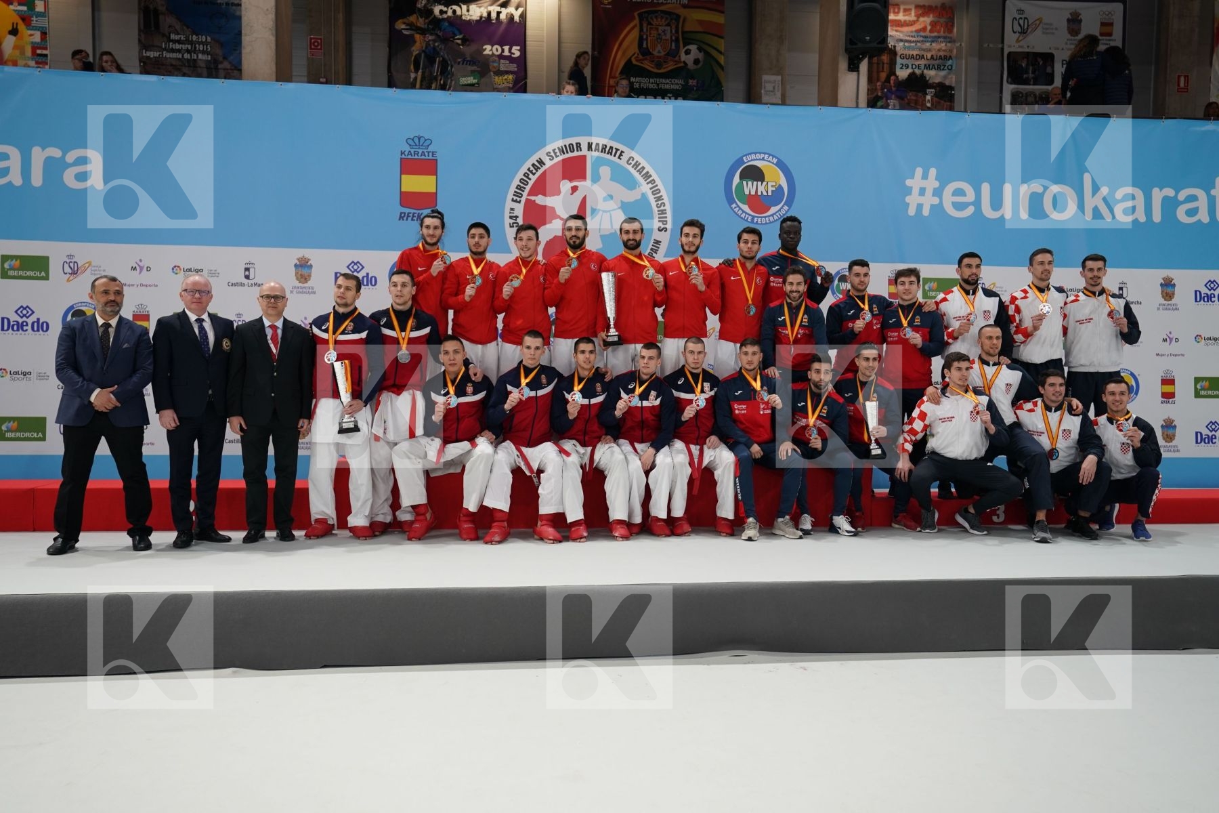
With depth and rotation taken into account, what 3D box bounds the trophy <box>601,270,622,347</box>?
[{"bbox_3d":[0.018,-0.742,7.200,0.147,0.560,0.135,-3,2,0],"label":"trophy"}]

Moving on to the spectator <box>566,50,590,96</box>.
[{"bbox_3d":[-0.346,-3.037,10.331,0.300,1.650,0.420,2,2,22],"label":"spectator"}]

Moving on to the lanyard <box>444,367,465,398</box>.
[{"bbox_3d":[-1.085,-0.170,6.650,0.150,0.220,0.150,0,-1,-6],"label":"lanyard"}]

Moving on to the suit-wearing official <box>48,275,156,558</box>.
[{"bbox_3d":[-3.204,0.031,6.014,0.610,1.720,0.400,0,2,-22],"label":"suit-wearing official"}]

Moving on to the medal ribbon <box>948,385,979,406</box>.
[{"bbox_3d":[2.571,-0.080,6.880,0.220,0.170,0.130,1,2,6],"label":"medal ribbon"}]

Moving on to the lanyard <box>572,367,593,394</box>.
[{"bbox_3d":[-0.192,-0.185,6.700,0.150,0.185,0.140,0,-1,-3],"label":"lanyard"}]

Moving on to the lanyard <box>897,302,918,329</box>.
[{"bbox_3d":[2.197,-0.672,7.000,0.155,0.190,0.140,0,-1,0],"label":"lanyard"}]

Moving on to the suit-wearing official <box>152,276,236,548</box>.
[{"bbox_3d":[-2.769,0.029,6.330,0.520,1.760,0.350,0,3,-24],"label":"suit-wearing official"}]

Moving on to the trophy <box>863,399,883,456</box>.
[{"bbox_3d":[1.986,0.171,7.100,0.125,0.445,0.120,-6,3,3],"label":"trophy"}]

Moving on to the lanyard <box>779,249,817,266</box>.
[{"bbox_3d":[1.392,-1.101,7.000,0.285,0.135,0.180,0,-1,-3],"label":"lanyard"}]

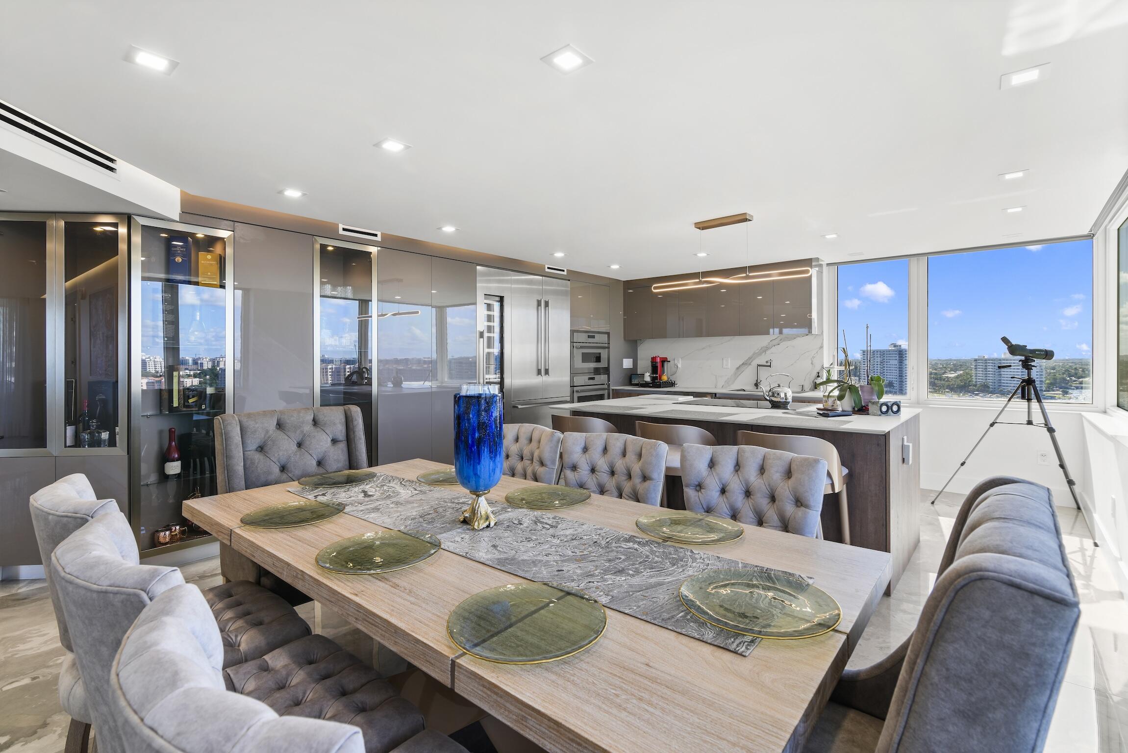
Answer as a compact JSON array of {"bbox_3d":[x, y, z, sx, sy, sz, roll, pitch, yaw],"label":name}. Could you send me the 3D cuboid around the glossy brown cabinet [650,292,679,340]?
[{"bbox_3d":[1.393,-0.827,6.491,0.394,0.692,0.309,1,2,42],"label":"glossy brown cabinet"}]

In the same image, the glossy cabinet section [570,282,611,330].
[{"bbox_3d":[0.126,-0.859,6.418,0.560,0.575,0.779,1,2,42],"label":"glossy cabinet section"}]

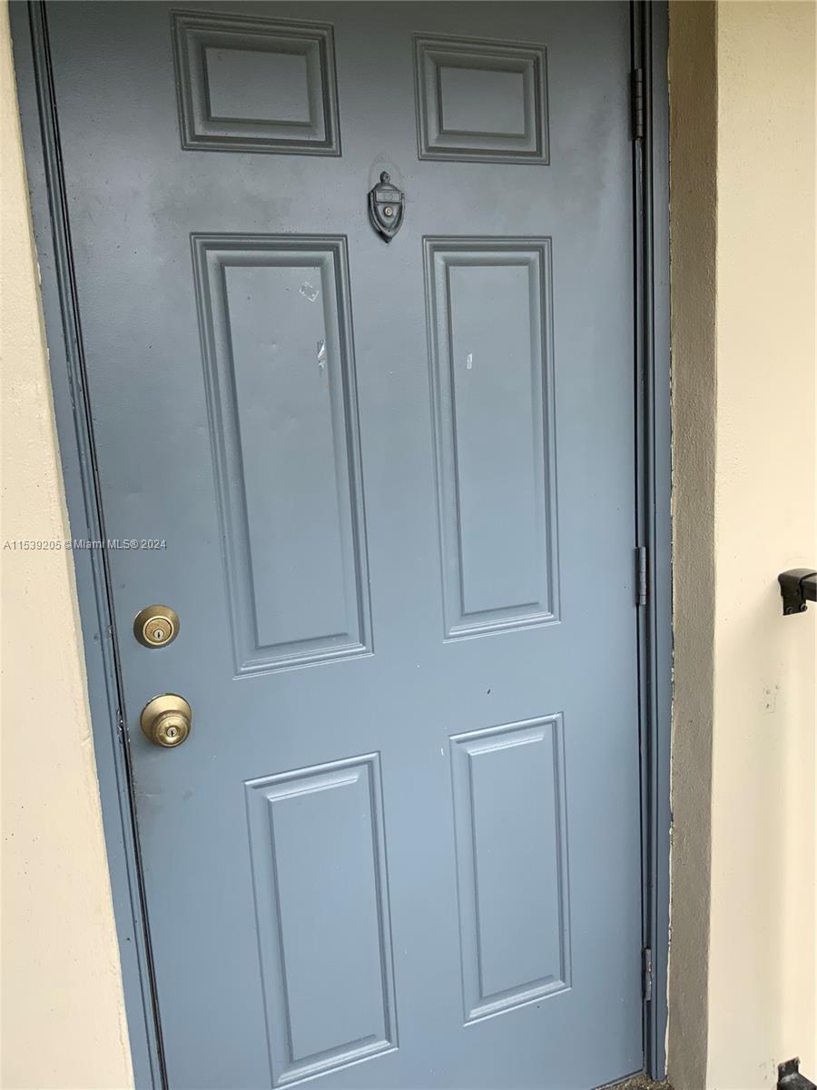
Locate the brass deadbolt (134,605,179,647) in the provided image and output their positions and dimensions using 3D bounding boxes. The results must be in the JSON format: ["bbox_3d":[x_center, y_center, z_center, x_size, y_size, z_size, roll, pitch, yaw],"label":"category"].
[{"bbox_3d":[-0.364,0.122,1.328,0.066,0.066,0.024,-7,11,-21],"label":"brass deadbolt"}]

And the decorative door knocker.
[{"bbox_3d":[-0.030,-0.507,1.368,0.053,0.104,0.024,-7,11,-21],"label":"decorative door knocker"}]

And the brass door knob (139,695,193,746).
[{"bbox_3d":[-0.350,0.262,1.335,0.073,0.073,0.063,-7,11,-21],"label":"brass door knob"}]

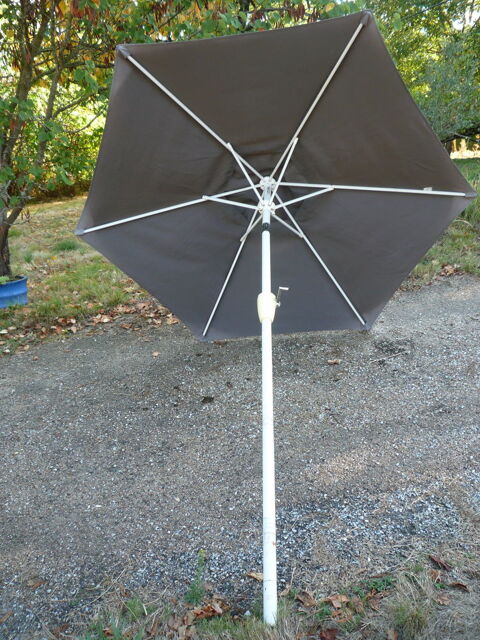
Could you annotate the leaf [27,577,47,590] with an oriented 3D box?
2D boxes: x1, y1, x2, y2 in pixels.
[{"bbox_3d":[-0.652,0.844,1.777,0.056,0.014,0.030,-14,21,-23],"label":"leaf"}]

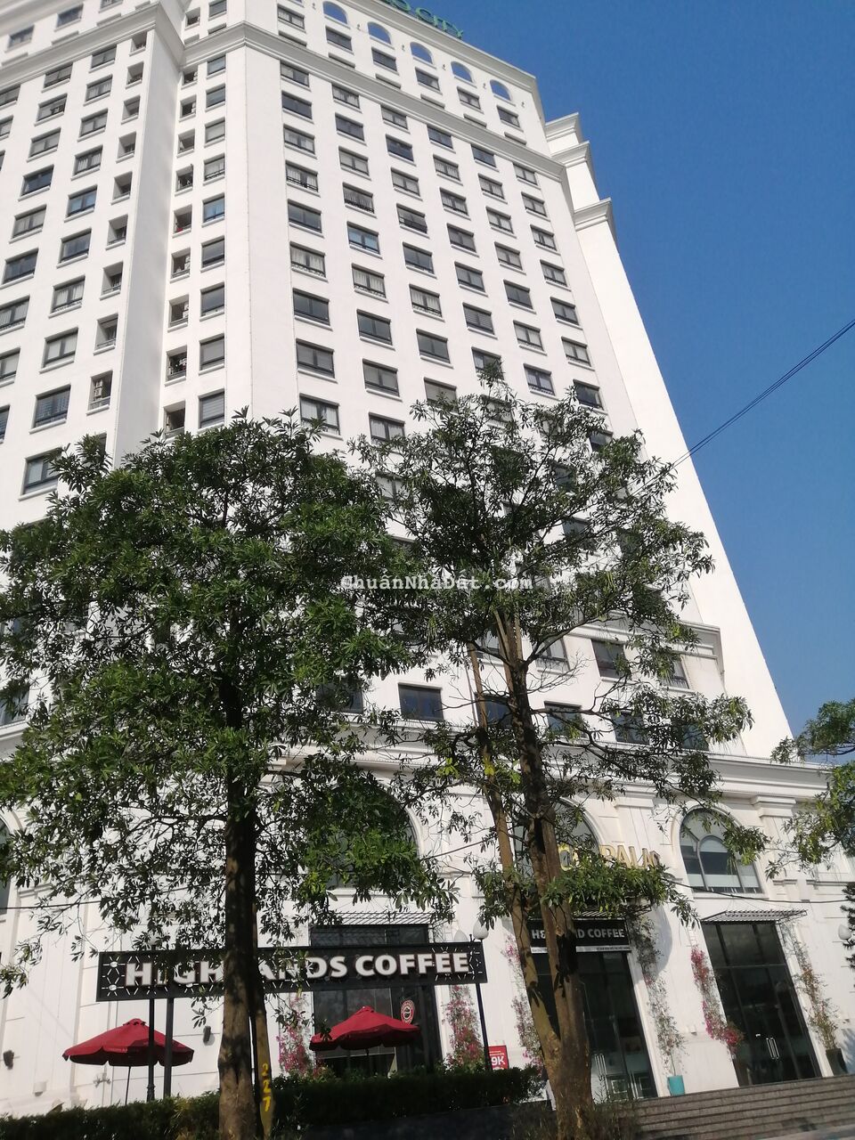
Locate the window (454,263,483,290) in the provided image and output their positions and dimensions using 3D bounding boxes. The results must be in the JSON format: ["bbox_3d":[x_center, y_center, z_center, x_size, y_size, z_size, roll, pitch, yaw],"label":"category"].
[{"bbox_3d":[2.308,-15.777,46.431,1.706,1.757,0.200,10,-36,-27],"label":"window"}]

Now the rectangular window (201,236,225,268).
[{"bbox_3d":[-9.782,-14.557,39.345,1.176,1.634,0.200,-14,-32,11],"label":"rectangular window"}]

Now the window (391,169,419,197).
[{"bbox_3d":[-1.230,-21.758,48.412,1.706,1.757,0.200,10,-36,-27],"label":"window"}]

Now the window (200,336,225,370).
[{"bbox_3d":[-9.024,-9.121,36.055,1.176,1.634,0.200,-14,-32,11],"label":"window"}]

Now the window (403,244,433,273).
[{"bbox_3d":[-0.464,-16.264,44.897,1.742,1.634,0.200,10,-35,-27],"label":"window"}]

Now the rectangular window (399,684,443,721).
[{"bbox_3d":[-0.251,4.789,30.195,1.706,1.422,0.200,10,-36,-27],"label":"rectangular window"}]

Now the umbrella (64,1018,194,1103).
[{"bbox_3d":[-5.628,10.023,16.096,2.500,2.849,2.500,10,-36,-27],"label":"umbrella"}]

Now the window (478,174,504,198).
[{"bbox_3d":[4.016,-23.967,53.977,1.748,1.680,0.200,10,-36,-27],"label":"window"}]

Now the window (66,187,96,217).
[{"bbox_3d":[-16.360,-17.413,40.663,1.583,1.625,0.200,-15,-32,11],"label":"window"}]

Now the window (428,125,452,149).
[{"bbox_3d":[0.763,-26.453,52.449,1.620,1.500,0.160,10,-36,-27],"label":"window"}]

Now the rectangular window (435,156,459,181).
[{"bbox_3d":[1.172,-24.086,51.691,1.739,1.625,0.200,10,-36,-27],"label":"rectangular window"}]

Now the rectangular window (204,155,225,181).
[{"bbox_3d":[-10.725,-20.331,43.410,1.153,1.668,0.200,-15,-32,11],"label":"rectangular window"}]

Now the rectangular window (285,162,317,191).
[{"bbox_3d":[-6.445,-20.142,44.046,1.716,1.546,0.200,10,-36,-27],"label":"rectangular window"}]

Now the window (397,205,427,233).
[{"bbox_3d":[-0.851,-19.302,47.201,1.711,1.591,0.200,10,-36,-27],"label":"window"}]

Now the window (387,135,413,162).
[{"bbox_3d":[-1.652,-24.979,51.051,1.748,1.680,0.200,10,-36,-27],"label":"window"}]

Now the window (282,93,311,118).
[{"bbox_3d":[-7.134,-25.396,46.944,1.757,1.634,0.200,10,-35,-27],"label":"window"}]

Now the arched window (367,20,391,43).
[{"bbox_3d":[-3.256,-36.131,57.489,1.552,2.233,0.200,10,-36,-27],"label":"arched window"}]

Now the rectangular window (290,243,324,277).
[{"bbox_3d":[-5.618,-14.523,40.363,1.757,1.634,0.200,10,-35,-27],"label":"rectangular window"}]

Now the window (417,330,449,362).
[{"bbox_3d":[0.303,-11.040,42.441,1.748,1.680,0.200,10,-36,-27],"label":"window"}]

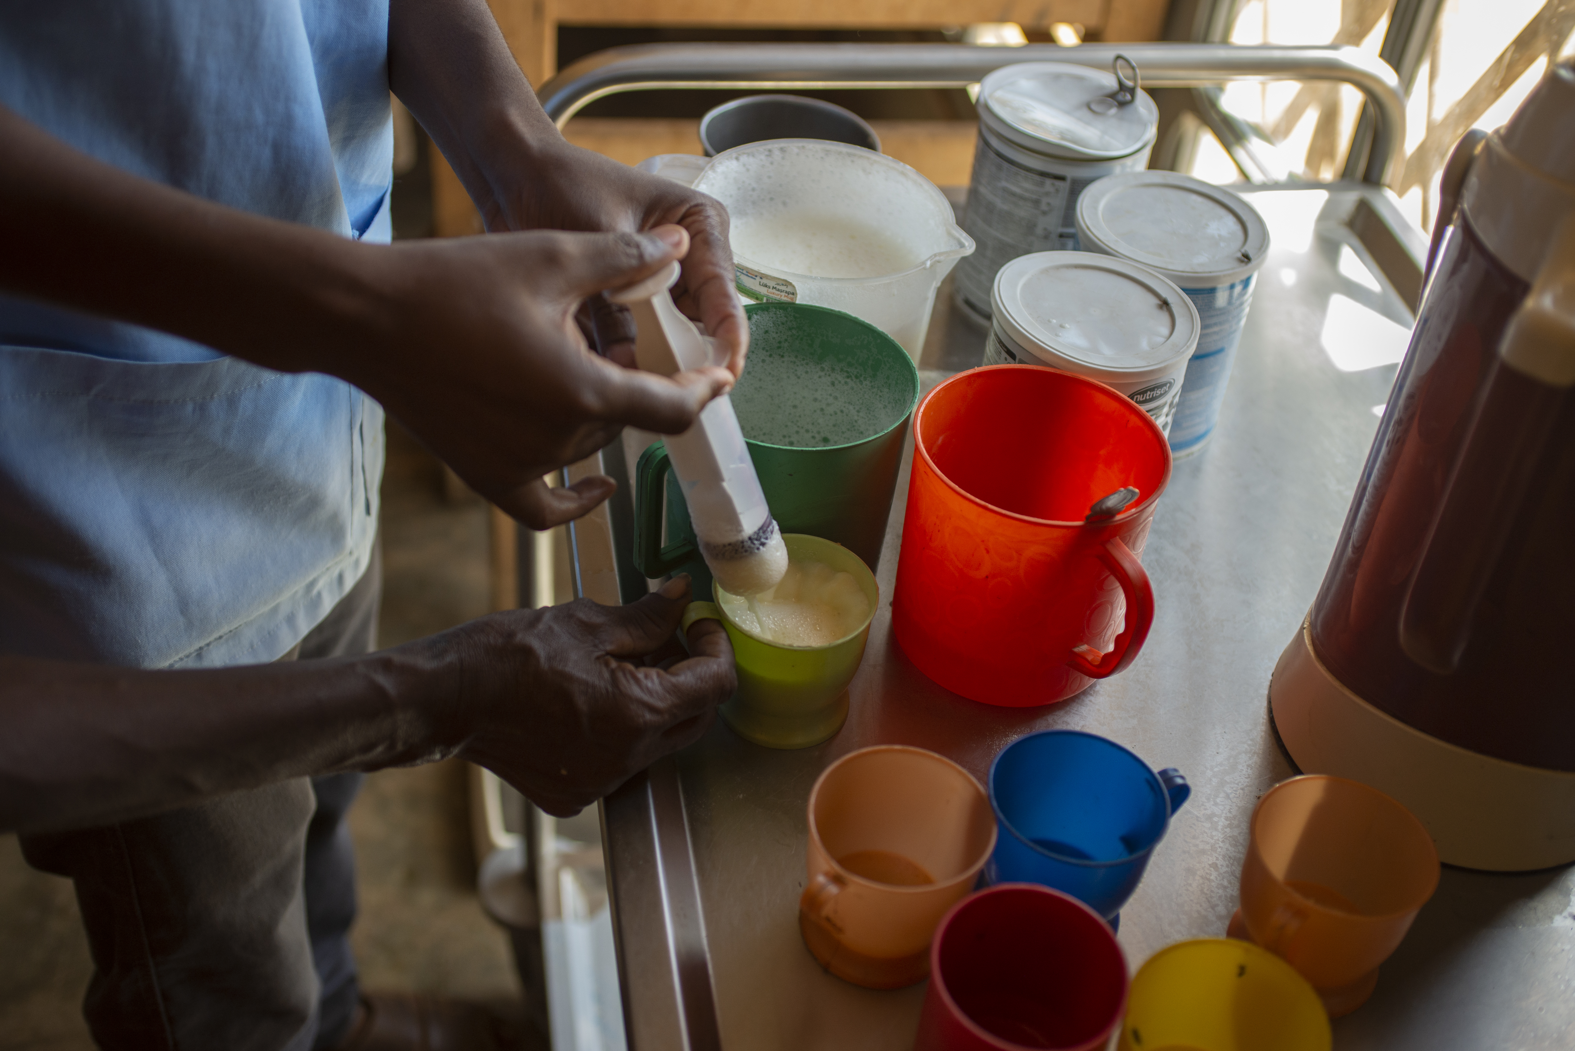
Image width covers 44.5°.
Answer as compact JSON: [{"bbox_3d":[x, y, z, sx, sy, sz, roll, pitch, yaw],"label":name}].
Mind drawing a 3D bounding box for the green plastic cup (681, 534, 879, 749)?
[{"bbox_3d":[-0.006,0.053,0.857,0.084,0.066,0.073,2,39,-8],"label":"green plastic cup"}]

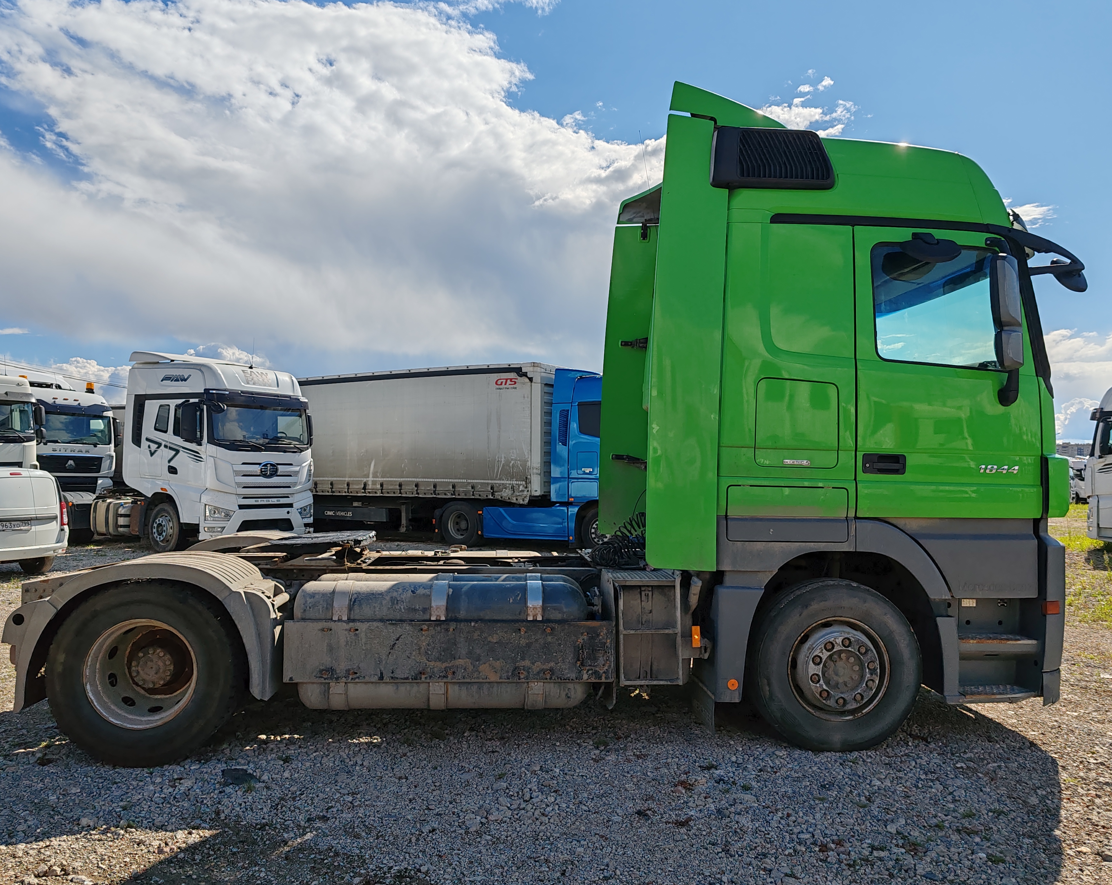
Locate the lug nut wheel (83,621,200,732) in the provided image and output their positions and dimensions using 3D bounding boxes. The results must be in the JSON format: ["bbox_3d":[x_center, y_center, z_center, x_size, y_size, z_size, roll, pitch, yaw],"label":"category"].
[{"bbox_3d":[-2.271,1.263,5.130,0.605,0.605,0.250,0,-1,-4],"label":"lug nut wheel"}]

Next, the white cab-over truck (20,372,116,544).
[{"bbox_3d":[-14.710,0.340,24.350,6.200,3.750,2.600,-1,-2,30],"label":"white cab-over truck"}]

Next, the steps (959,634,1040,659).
[{"bbox_3d":[2.550,1.205,5.420,0.480,0.110,0.210,0,-1,-4],"label":"steps"}]

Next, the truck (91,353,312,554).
[{"bbox_3d":[-8.055,0.170,19.330,5.900,3.900,2.600,-1,-2,33],"label":"truck"}]

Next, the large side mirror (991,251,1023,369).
[{"bbox_3d":[2.498,-0.721,5.090,0.170,0.650,0.260,0,-2,26],"label":"large side mirror"}]

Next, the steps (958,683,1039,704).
[{"bbox_3d":[2.520,1.462,5.340,0.480,0.065,0.210,0,-1,-4],"label":"steps"}]

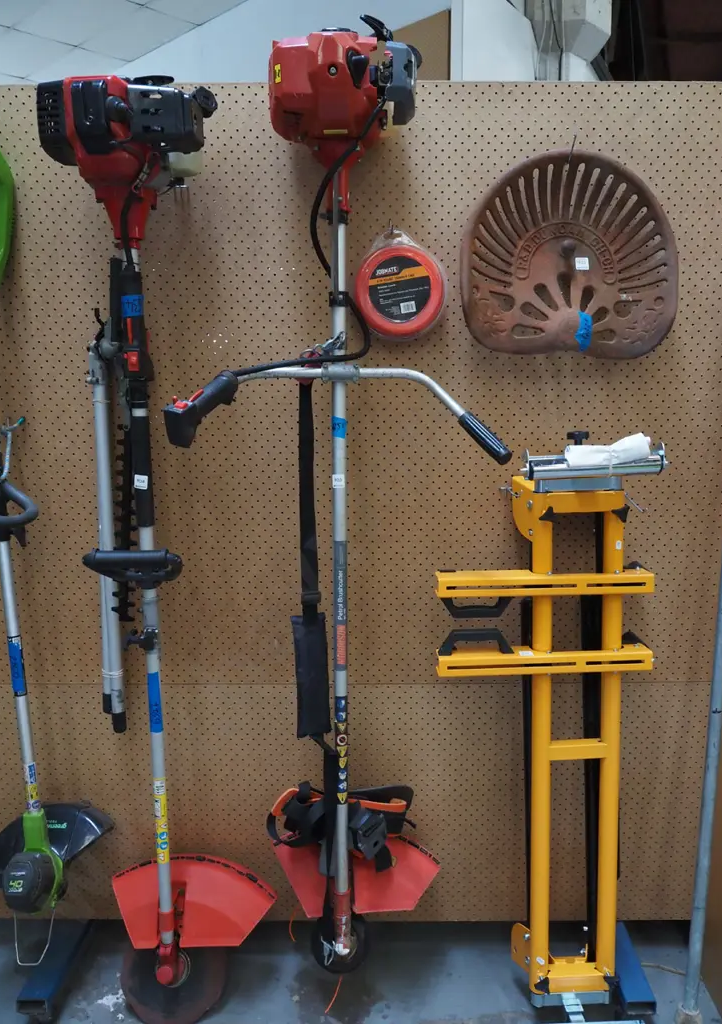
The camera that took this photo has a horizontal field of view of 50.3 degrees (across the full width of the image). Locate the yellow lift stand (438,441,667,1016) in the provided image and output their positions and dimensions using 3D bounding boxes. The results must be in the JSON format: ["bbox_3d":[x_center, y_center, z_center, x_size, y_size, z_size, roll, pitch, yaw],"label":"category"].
[{"bbox_3d":[0.351,0.451,1.520,0.412,1.212,0.293,-1,7,-2],"label":"yellow lift stand"}]

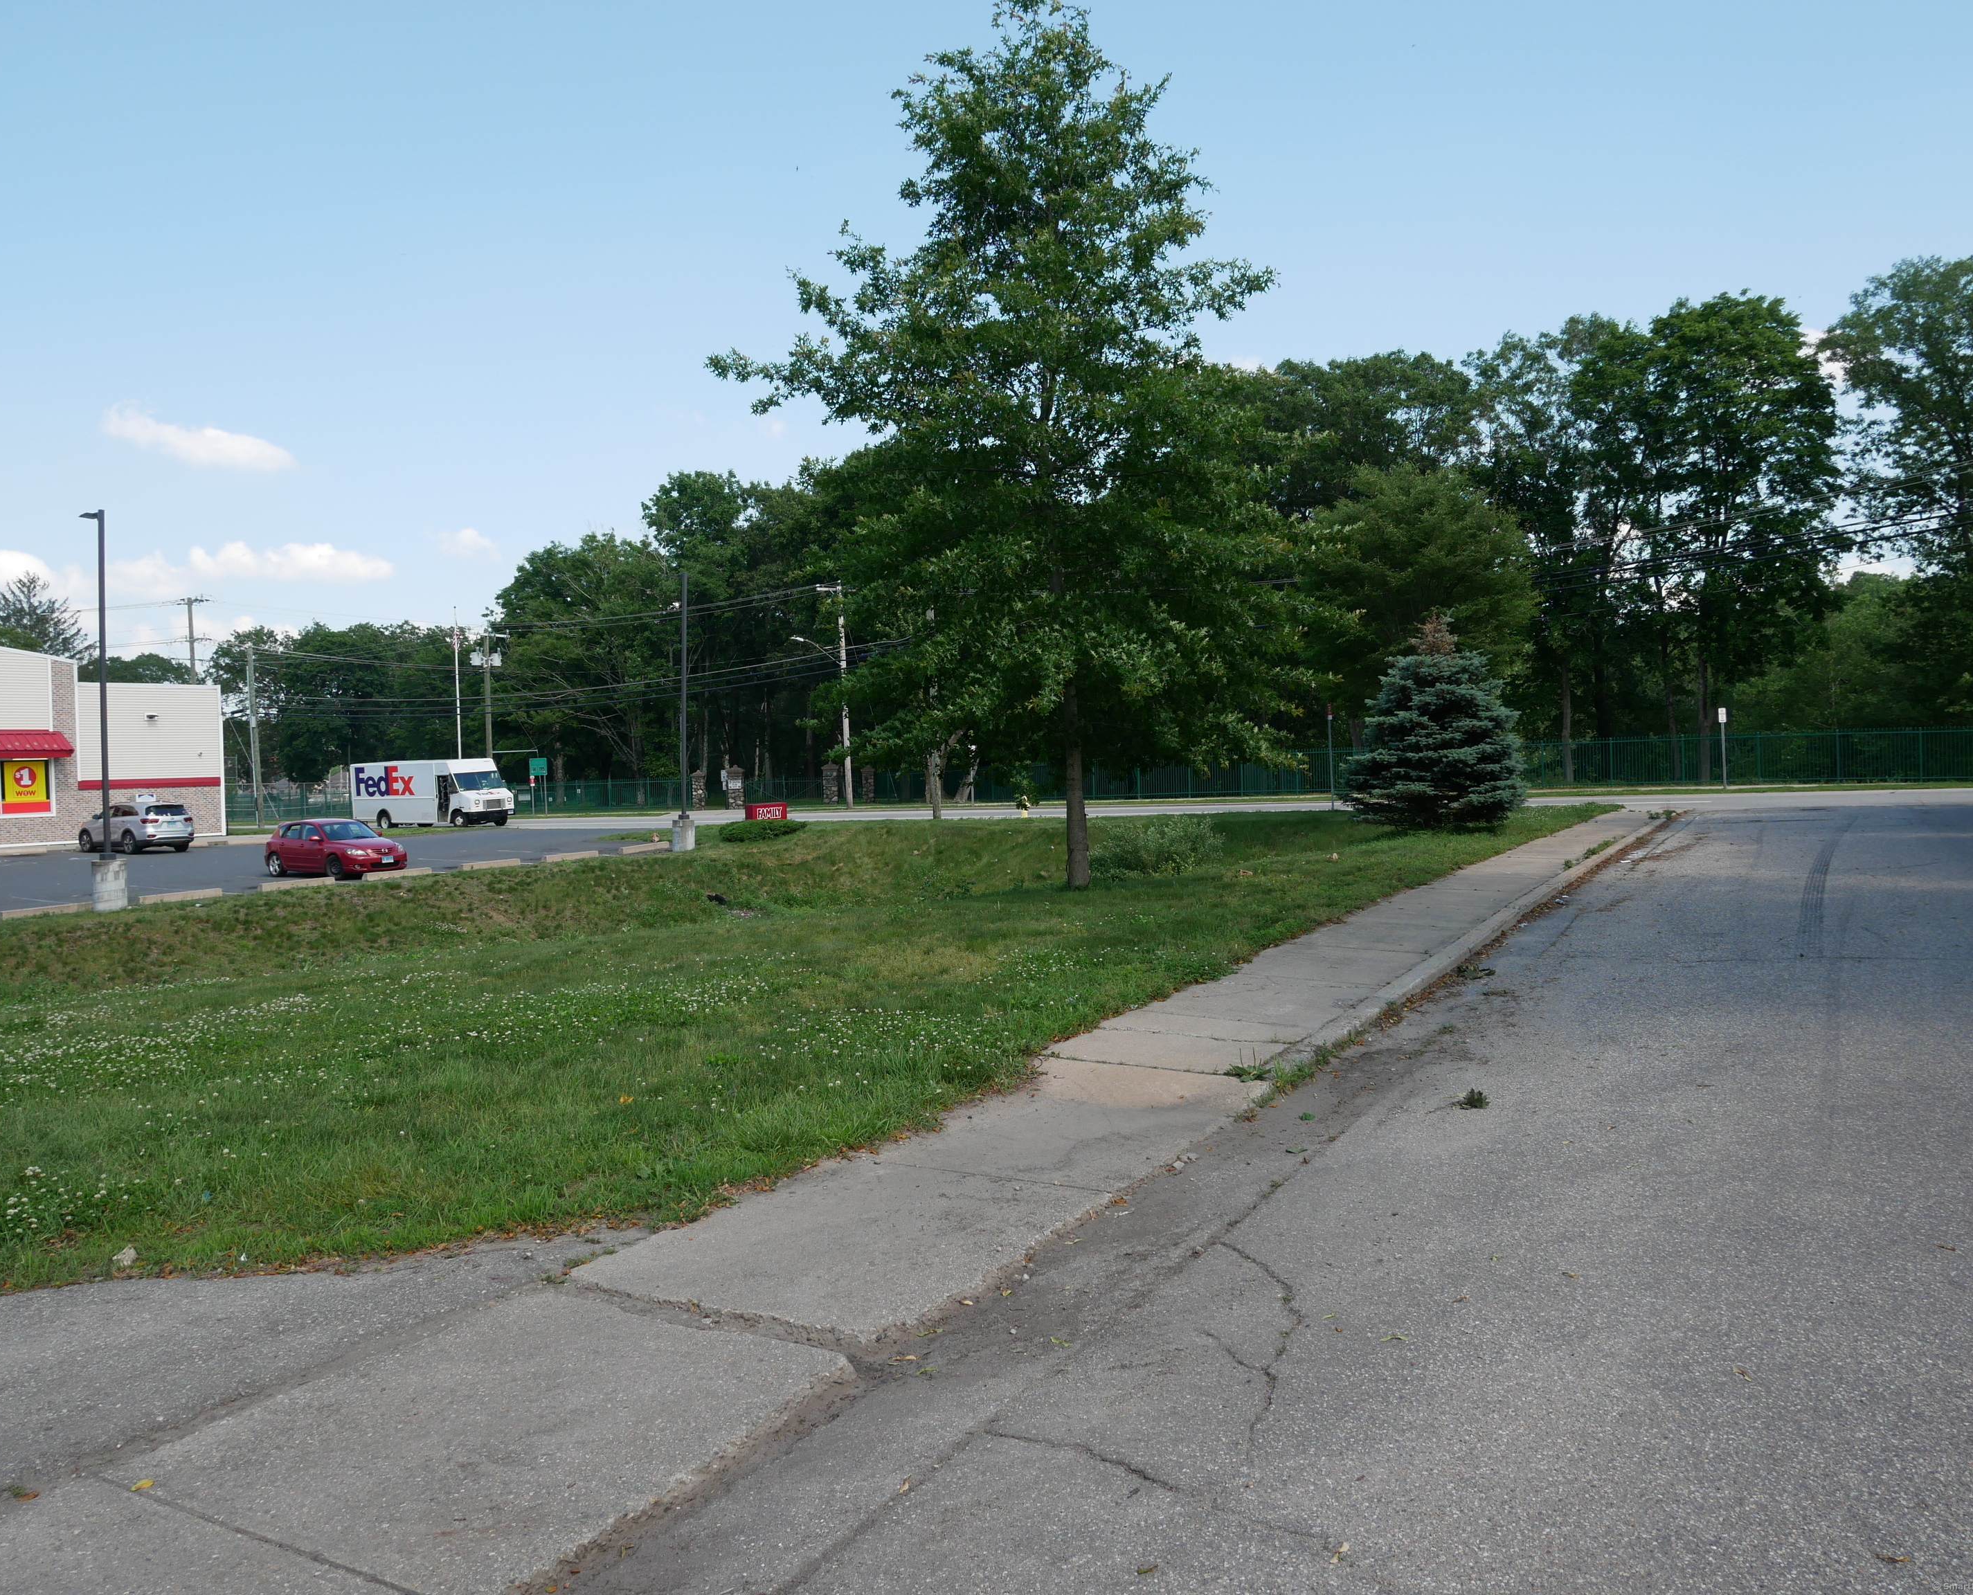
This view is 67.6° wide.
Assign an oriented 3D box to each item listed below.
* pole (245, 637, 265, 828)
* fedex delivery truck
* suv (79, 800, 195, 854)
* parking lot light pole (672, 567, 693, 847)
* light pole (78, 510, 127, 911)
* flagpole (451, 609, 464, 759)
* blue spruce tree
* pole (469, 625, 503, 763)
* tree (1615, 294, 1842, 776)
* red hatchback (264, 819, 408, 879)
[{"bbox_3d":[-33.461,-2.890,67.500,0.450,8.600,0.450,-2,1,34],"label":"pole"},{"bbox_3d":[-24.683,-0.149,65.865,7.350,3.030,2.350,-1,1,26],"label":"fedex delivery truck"},{"bbox_3d":[-29.321,1.050,50.753,4.760,1.690,1.900,0,2,35],"label":"suv"},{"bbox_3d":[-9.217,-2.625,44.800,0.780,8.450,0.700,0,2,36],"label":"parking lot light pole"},{"bbox_3d":[-19.002,-1.875,31.700,1.000,8.550,0.720,0,2,36],"label":"light pole"},{"bbox_3d":[-32.915,-5.464,92.000,0.200,12.800,0.200,-2,1,0],"label":"flagpole"},{"bbox_3d":[10.315,-1.790,33.800,4.200,4.870,4.200,-1,1,0],"label":"blue spruce tree"},{"bbox_3d":[-26.538,-4.025,78.500,1.700,10.200,1.100,-1,1,27],"label":"pole"},{"bbox_3d":[28.221,-9.971,56.000,8.400,18.500,8.000,-2,1,0],"label":"tree"},{"bbox_3d":[-17.200,1.350,38.900,4.450,1.460,1.780,-1,1,33],"label":"red hatchback"}]

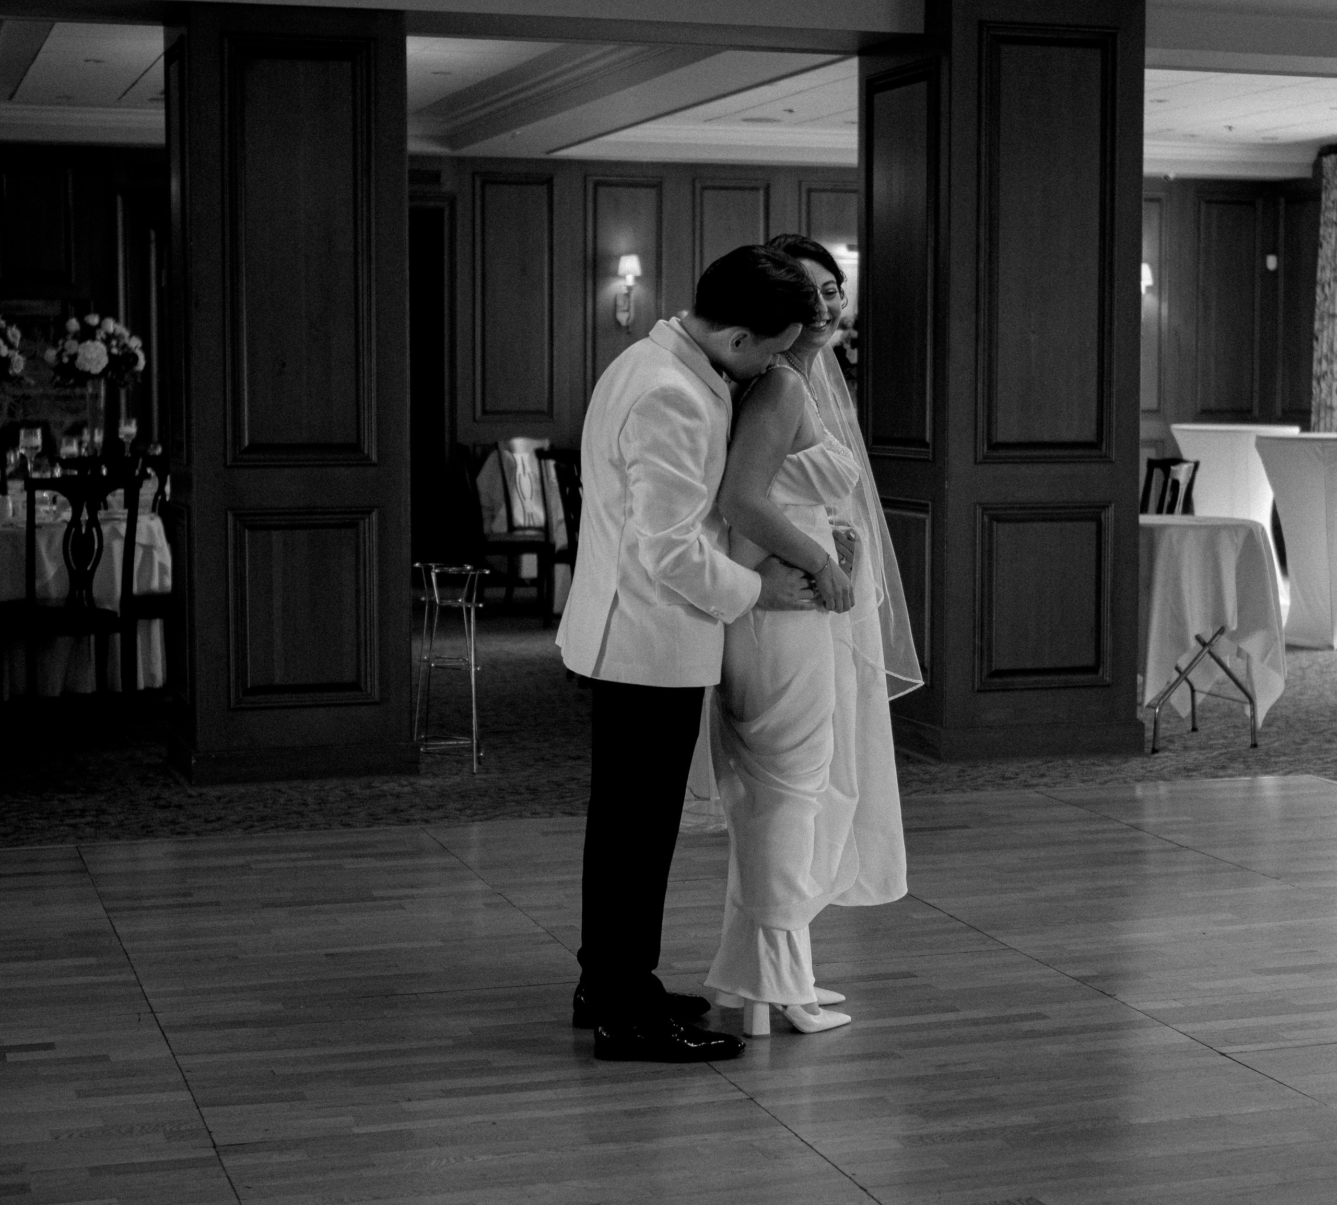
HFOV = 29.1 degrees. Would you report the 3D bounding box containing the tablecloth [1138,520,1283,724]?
[{"bbox_3d":[1.949,0.065,9.598,0.714,0.756,0.644,-2,6,-17],"label":"tablecloth"}]

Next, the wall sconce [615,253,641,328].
[{"bbox_3d":[-0.256,-1.938,16.055,0.170,0.455,0.220,-2,6,-17],"label":"wall sconce"}]

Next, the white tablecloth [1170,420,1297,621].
[{"bbox_3d":[3.105,-0.434,14.205,0.740,1.050,0.740,1,5,12],"label":"white tablecloth"}]

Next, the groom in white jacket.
[{"bbox_3d":[0.050,0.088,5.330,0.574,1.641,0.500,-2,6,-23],"label":"groom in white jacket"}]

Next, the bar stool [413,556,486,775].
[{"bbox_3d":[-0.747,0.229,8.894,0.260,0.700,0.260,0,5,-5],"label":"bar stool"}]

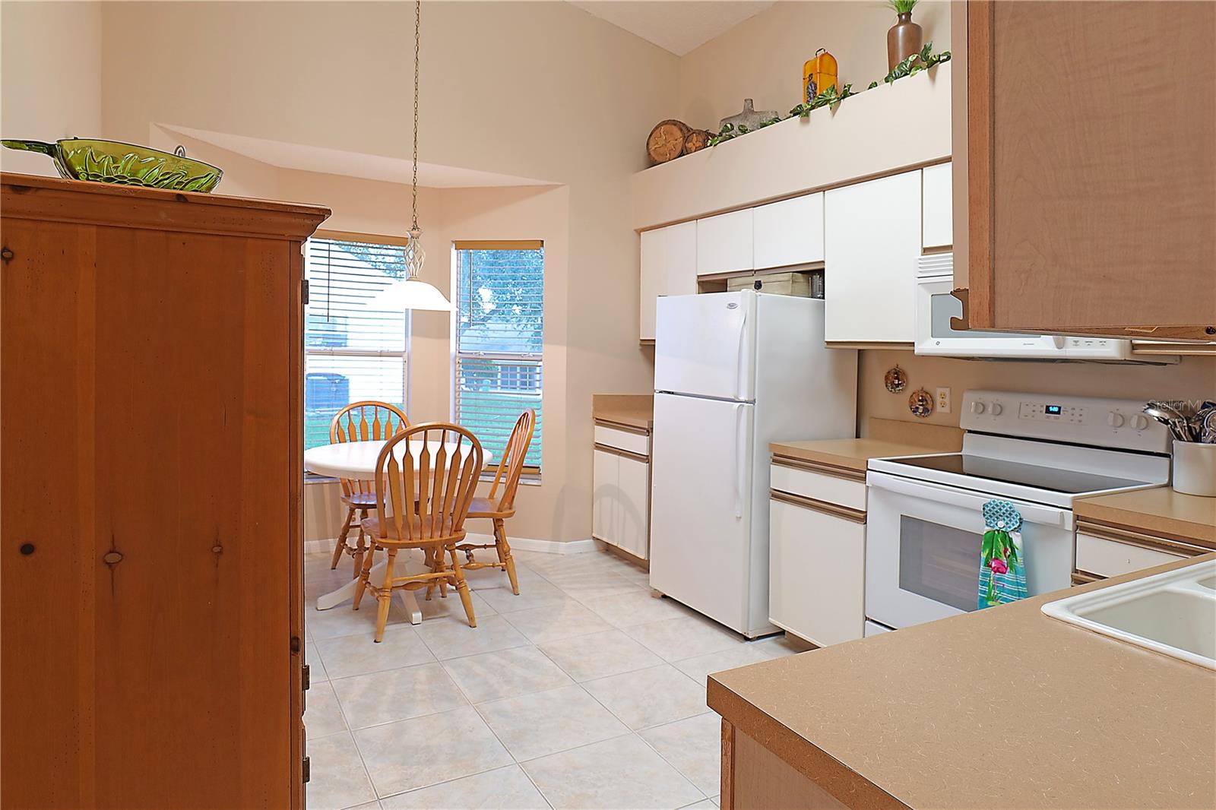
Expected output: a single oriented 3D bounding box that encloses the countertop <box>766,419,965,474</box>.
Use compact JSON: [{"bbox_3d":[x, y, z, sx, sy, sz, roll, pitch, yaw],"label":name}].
[{"bbox_3d":[1.189,0.165,3.104,0.690,0.155,0.509,-2,6,-32],"label":"countertop"}]

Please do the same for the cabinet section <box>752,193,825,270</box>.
[{"bbox_3d":[1.073,-0.896,3.602,0.295,0.338,0.501,0,4,-30],"label":"cabinet section"}]

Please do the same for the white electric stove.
[{"bbox_3d":[1.498,0.571,2.585,0.690,1.198,0.765,-2,6,-32],"label":"white electric stove"}]

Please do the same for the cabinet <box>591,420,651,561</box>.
[{"bbox_3d":[0.380,0.523,4.439,0.680,0.824,0.607,-2,6,-32],"label":"cabinet"}]

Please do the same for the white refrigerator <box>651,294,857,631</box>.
[{"bbox_3d":[0.751,0.251,3.579,0.740,1.630,0.749,-2,6,-32],"label":"white refrigerator"}]

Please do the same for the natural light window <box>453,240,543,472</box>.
[{"bbox_3d":[-0.724,-0.306,4.443,0.634,1.536,0.090,2,5,13],"label":"natural light window"}]

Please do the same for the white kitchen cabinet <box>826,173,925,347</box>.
[{"bbox_3d":[1.332,-0.649,3.163,0.343,0.729,0.514,-2,6,-32],"label":"white kitchen cabinet"}]

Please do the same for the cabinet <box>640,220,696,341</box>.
[{"bbox_3d":[0.530,-0.779,4.455,0.343,0.729,0.594,-2,6,-32],"label":"cabinet"}]

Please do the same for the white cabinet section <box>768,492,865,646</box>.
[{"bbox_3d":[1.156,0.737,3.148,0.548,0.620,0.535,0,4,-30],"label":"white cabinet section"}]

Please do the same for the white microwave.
[{"bbox_3d":[1.656,-0.388,2.588,0.410,0.408,0.762,-2,6,-32],"label":"white microwave"}]

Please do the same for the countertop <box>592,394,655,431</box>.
[{"bbox_3d":[0.386,0.036,4.388,0.700,0.155,0.617,-2,6,-32],"label":"countertop"}]

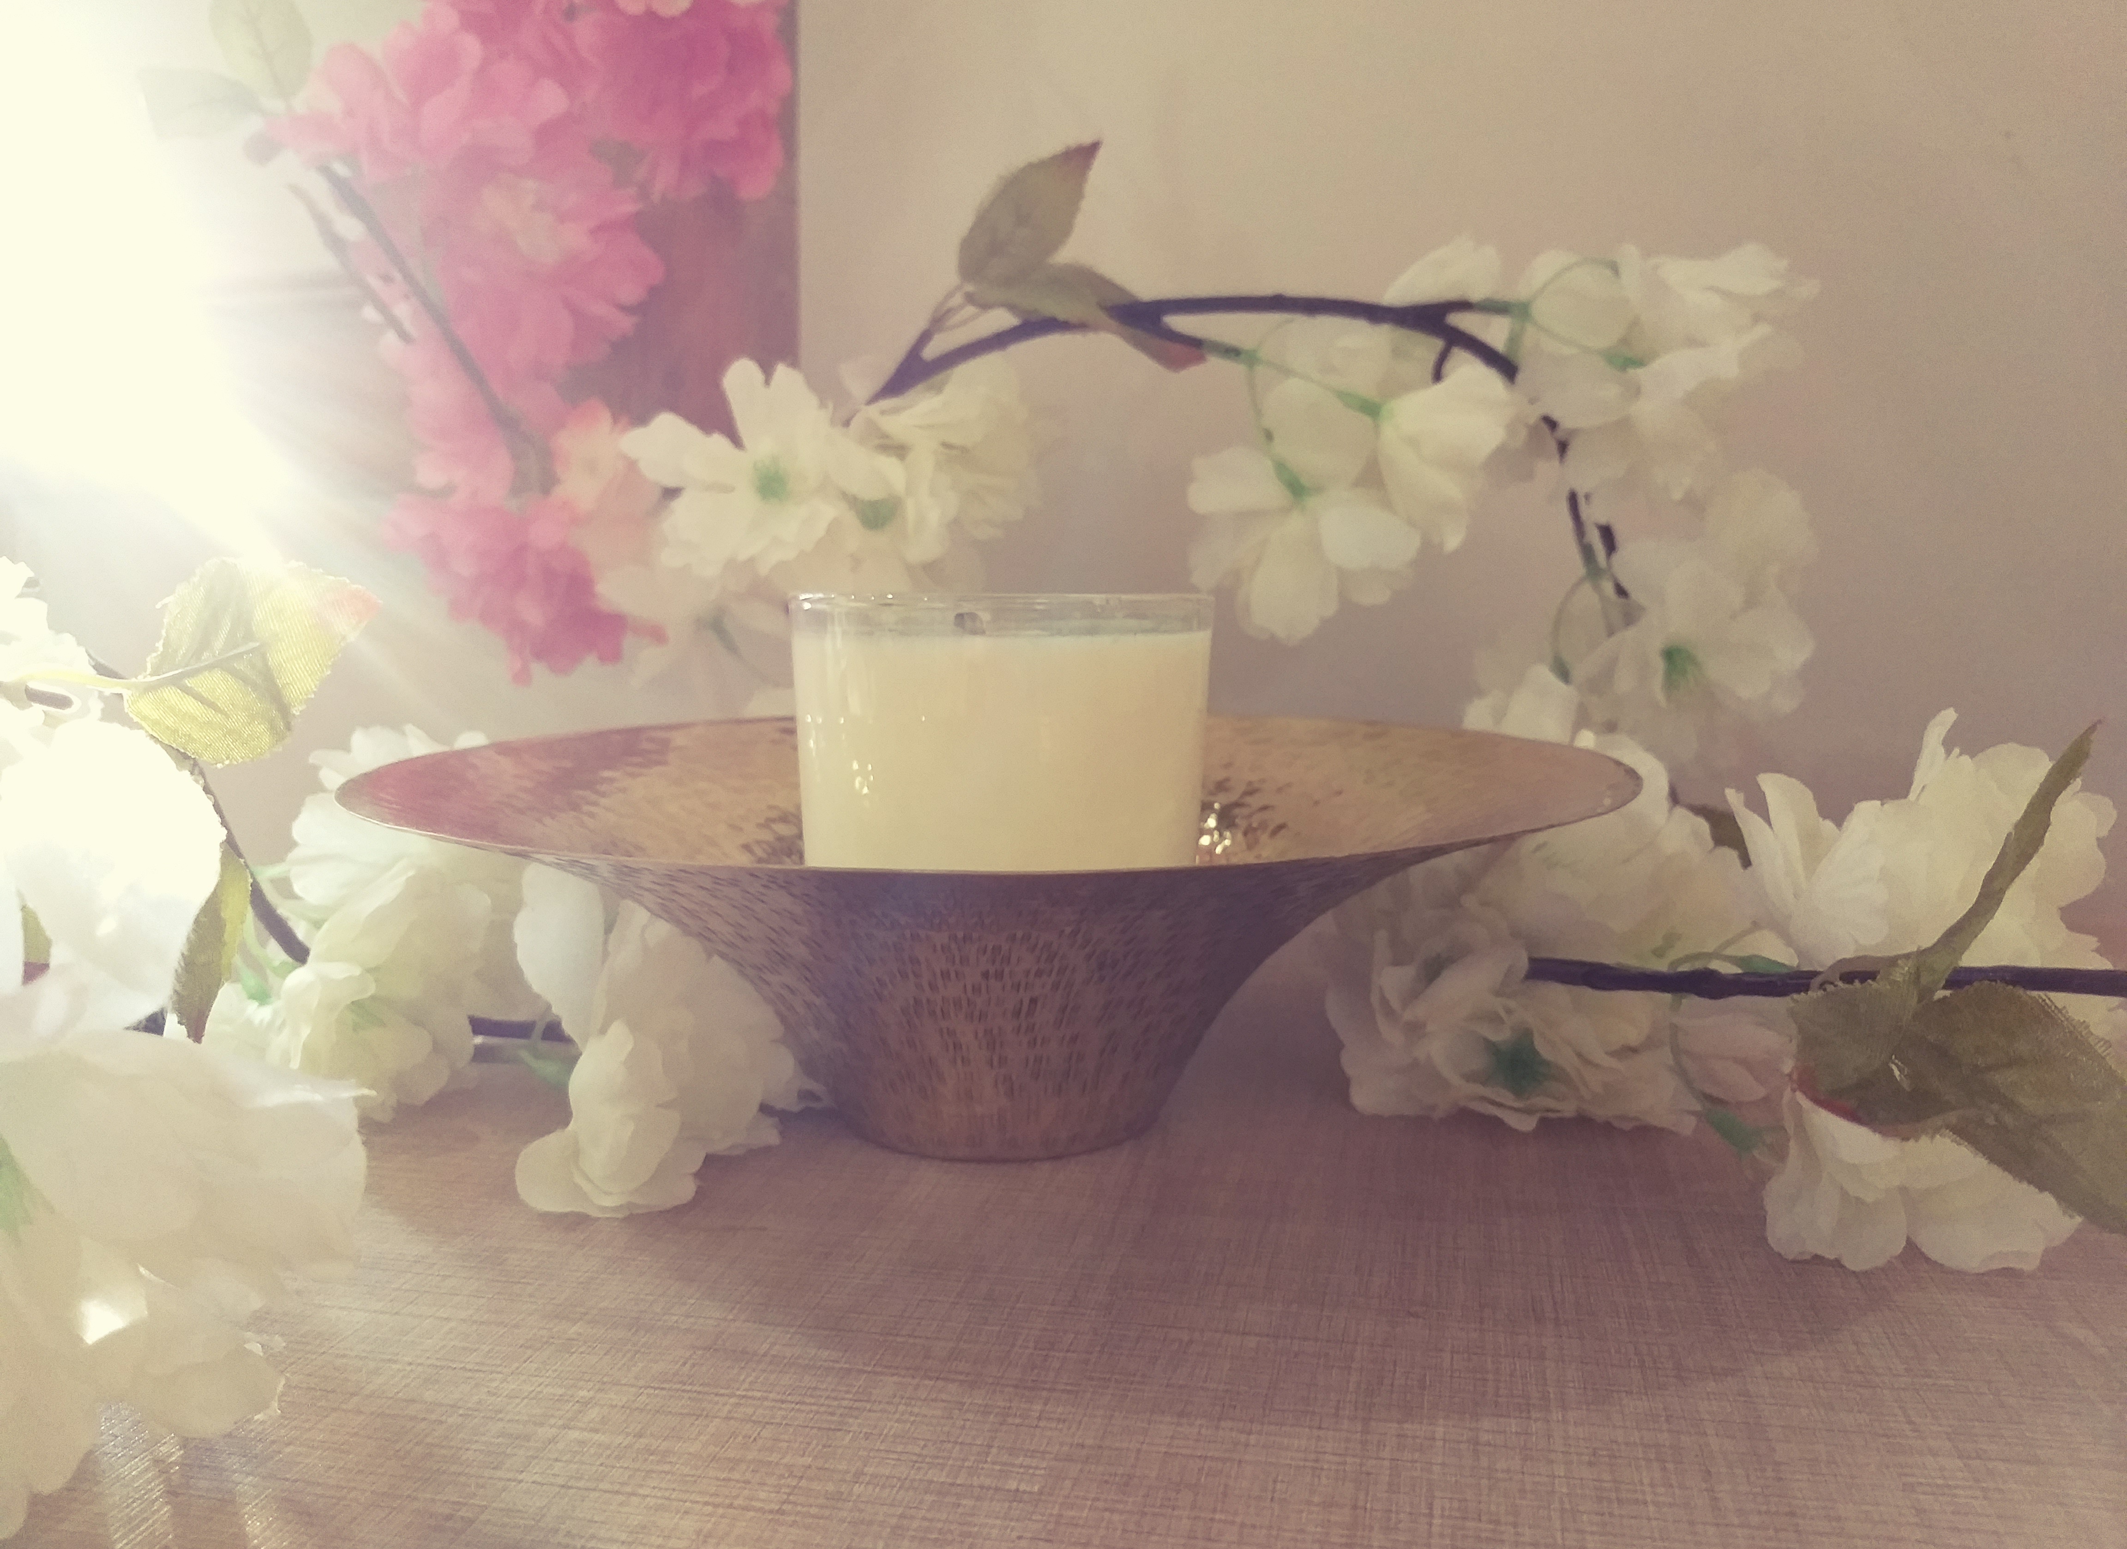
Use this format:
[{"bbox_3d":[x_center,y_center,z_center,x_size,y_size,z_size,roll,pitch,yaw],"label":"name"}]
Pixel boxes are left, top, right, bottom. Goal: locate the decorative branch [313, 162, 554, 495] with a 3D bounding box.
[{"bbox_3d":[-0.190,-0.134,0.480,0.018,0.120,0.018,-34,0,0],"label":"decorative branch"}]

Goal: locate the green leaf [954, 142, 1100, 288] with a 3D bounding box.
[{"bbox_3d":[-0.009,-0.135,0.385,0.029,0.046,0.012,37,0,0],"label":"green leaf"}]

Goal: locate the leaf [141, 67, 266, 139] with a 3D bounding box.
[{"bbox_3d":[-0.249,-0.194,0.460,0.035,0.020,0.015,-1,7,-11],"label":"leaf"}]

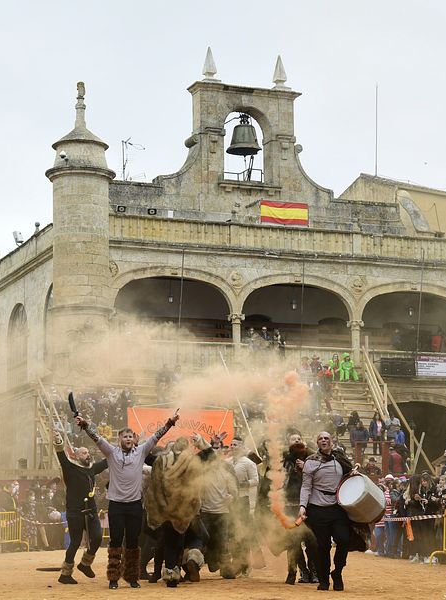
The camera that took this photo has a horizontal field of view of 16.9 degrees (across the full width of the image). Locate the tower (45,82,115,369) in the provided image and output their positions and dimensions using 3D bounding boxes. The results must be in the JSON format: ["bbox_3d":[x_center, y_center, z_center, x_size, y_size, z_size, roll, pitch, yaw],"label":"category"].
[{"bbox_3d":[-4.988,-2.677,52.500,2.450,10.187,2.450,0,-8,0],"label":"tower"}]

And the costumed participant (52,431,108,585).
[{"bbox_3d":[-1.691,2.444,17.700,0.650,1.780,0.520,5,-10,-33],"label":"costumed participant"}]

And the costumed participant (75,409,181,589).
[{"bbox_3d":[-1.054,2.238,16.950,1.149,1.987,0.500,0,-8,0],"label":"costumed participant"}]

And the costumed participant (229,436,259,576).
[{"bbox_3d":[0.271,2.613,19.000,0.500,1.750,0.420,-5,-9,30],"label":"costumed participant"}]

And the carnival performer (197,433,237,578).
[{"bbox_3d":[-0.080,2.570,18.700,0.560,1.770,0.470,-1,-8,3],"label":"carnival performer"}]

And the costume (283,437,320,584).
[{"bbox_3d":[0.906,2.470,17.800,0.540,1.770,0.450,-1,-8,3],"label":"costume"}]

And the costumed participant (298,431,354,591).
[{"bbox_3d":[1.157,2.366,16.900,0.594,1.756,0.500,-1,-8,6],"label":"costumed participant"}]

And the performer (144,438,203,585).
[{"bbox_3d":[-0.556,2.406,17.100,0.650,1.664,0.600,0,-8,0],"label":"performer"}]

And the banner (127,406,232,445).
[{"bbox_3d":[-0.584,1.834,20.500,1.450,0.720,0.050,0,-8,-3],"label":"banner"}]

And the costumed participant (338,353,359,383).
[{"bbox_3d":[5.311,2.838,63.000,0.700,1.170,0.650,2,-9,-18],"label":"costumed participant"}]

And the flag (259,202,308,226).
[{"bbox_3d":[2.631,-3.658,63.500,2.250,1.000,0.050,3,-9,-24],"label":"flag"}]

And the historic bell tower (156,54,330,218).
[{"bbox_3d":[0.866,-6.544,60.400,7.200,6.700,1.200,3,-9,-21],"label":"historic bell tower"}]

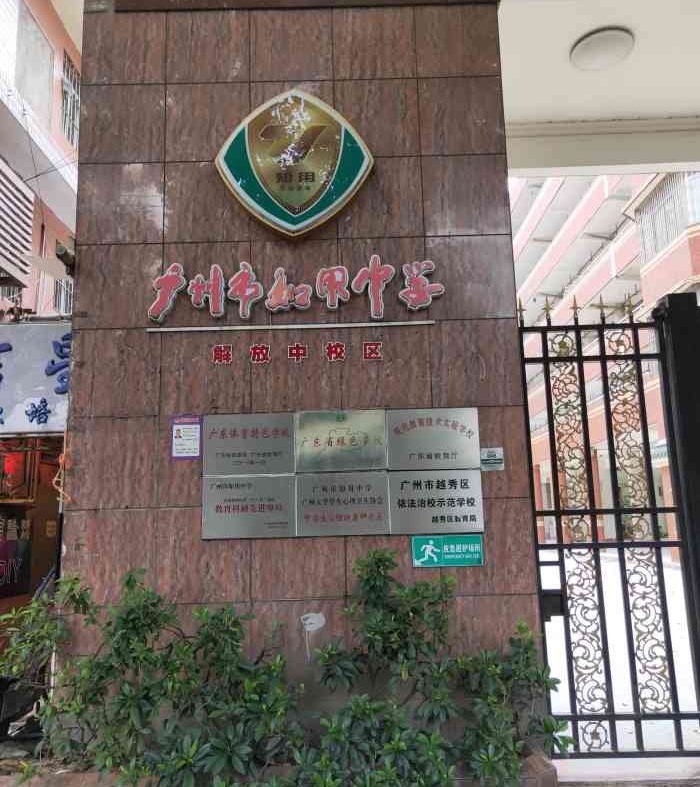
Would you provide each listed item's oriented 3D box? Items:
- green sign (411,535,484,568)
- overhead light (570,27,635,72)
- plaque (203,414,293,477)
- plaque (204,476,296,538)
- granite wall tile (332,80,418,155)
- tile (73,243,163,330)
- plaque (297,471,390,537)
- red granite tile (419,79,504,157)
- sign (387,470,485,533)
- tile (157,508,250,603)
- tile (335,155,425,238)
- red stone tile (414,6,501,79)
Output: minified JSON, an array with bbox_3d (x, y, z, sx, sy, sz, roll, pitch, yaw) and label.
[{"bbox_3d":[0.625,1.005,3.950,0.451,0.194,0.012,-2,-8,0],"label":"green sign"},{"bbox_3d":[2.062,-2.775,5.062,0.499,0.100,0.499,-1,-8,0],"label":"overhead light"},{"bbox_3d":[-0.659,0.330,4.042,0.600,0.400,0.020,-2,-8,0],"label":"plaque"},{"bbox_3d":[-0.625,0.713,3.861,0.585,0.382,0.020,-1,-8,0],"label":"plaque"},{"bbox_3d":[0.186,-1.886,4.266,0.580,0.576,0.030,-1,-8,0],"label":"granite wall tile"},{"bbox_3d":[-1.573,-0.726,4.216,0.600,0.596,0.020,-2,-8,0],"label":"tile"},{"bbox_3d":[-0.039,0.696,3.865,0.578,0.382,0.020,-1,-8,0],"label":"plaque"},{"bbox_3d":[0.766,-1.901,4.268,0.580,0.576,0.030,-1,-8,0],"label":"red granite tile"},{"bbox_3d":[0.555,0.696,3.992,0.600,0.400,0.020,-2,-8,0],"label":"sign"},{"bbox_3d":[-0.898,0.991,3.846,0.580,0.576,0.030,-1,-8,0],"label":"tile"},{"bbox_3d":[0.210,-1.363,4.316,0.600,0.596,0.020,-2,-8,0],"label":"tile"},{"bbox_3d":[0.751,-2.470,4.351,0.580,0.576,0.030,-1,-8,0],"label":"red stone tile"}]

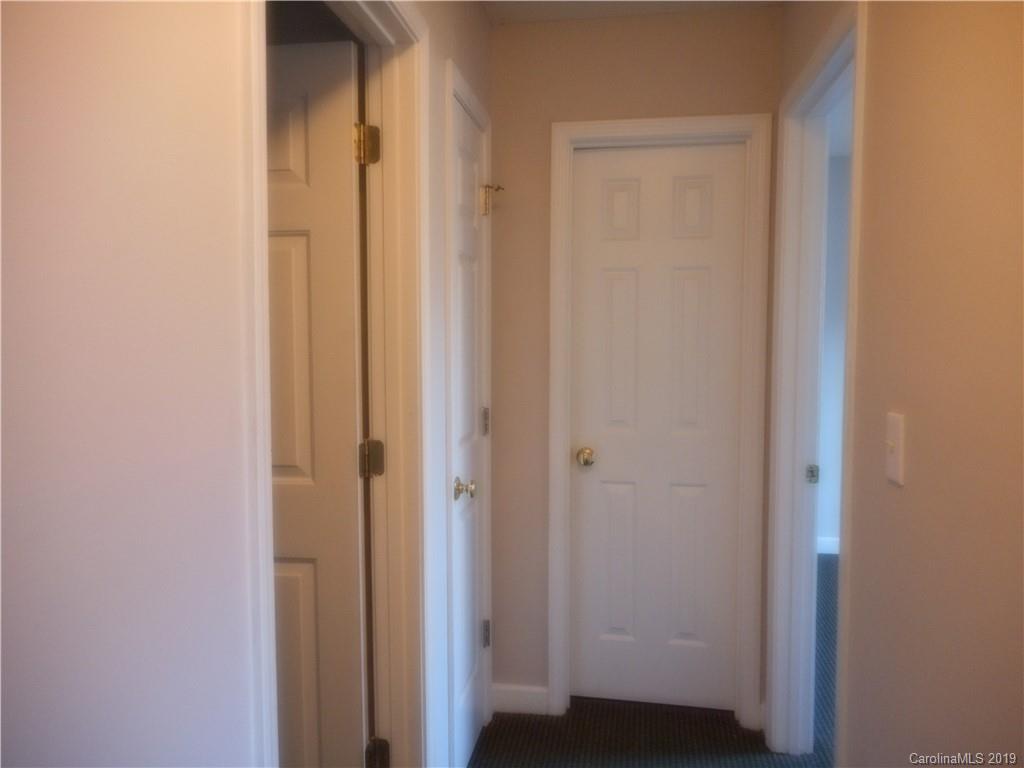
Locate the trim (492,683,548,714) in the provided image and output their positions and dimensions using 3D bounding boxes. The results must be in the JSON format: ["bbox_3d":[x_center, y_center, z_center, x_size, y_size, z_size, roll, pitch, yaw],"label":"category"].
[{"bbox_3d":[0.032,1.147,2.687,0.210,0.108,0.017,1,4,8],"label":"trim"}]

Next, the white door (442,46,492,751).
[{"bbox_3d":[-0.148,0.173,2.265,0.060,2.080,0.650,1,4,8],"label":"white door"}]

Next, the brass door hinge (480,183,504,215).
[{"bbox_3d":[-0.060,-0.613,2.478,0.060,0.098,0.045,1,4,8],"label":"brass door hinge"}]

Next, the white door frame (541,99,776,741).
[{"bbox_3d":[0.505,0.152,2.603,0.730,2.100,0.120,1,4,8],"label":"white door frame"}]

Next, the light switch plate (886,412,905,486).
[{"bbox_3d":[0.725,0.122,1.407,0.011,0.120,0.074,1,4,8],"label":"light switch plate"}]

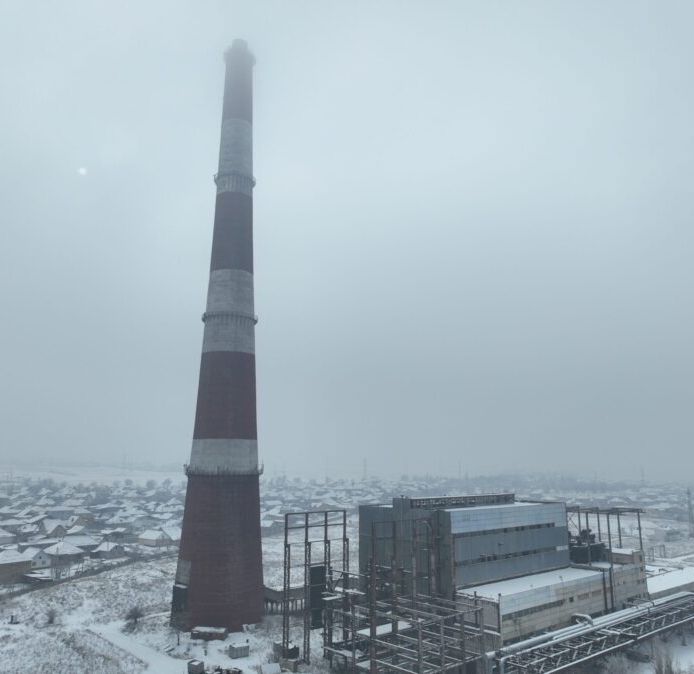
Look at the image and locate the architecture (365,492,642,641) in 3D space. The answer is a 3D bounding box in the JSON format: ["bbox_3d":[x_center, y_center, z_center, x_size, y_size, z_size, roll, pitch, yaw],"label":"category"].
[{"bbox_3d":[47.969,64.864,185.737,78.040,32.780,43.990,10,-15,-40],"label":"architecture"}]

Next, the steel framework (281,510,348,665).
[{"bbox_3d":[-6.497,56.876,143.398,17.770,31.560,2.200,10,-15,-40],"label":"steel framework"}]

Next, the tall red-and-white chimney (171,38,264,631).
[{"bbox_3d":[-35.295,-9.510,189.557,25.000,180.500,25.000,0,-12,0],"label":"tall red-and-white chimney"}]

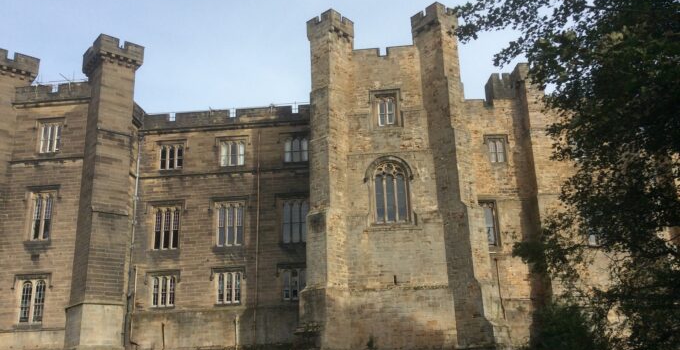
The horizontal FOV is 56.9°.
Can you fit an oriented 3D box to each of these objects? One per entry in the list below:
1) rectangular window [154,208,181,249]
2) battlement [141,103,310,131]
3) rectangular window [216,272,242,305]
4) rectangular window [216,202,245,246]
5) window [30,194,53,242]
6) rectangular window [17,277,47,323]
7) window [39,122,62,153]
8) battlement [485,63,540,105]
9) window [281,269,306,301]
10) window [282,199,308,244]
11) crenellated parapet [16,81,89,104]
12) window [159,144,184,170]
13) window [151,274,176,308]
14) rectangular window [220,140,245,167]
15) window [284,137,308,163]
[{"bbox_3d":[-11.601,3.543,41.935,1.880,2.900,0.300,-3,-17,4],"label":"rectangular window"},{"bbox_3d":[-8.019,-3.888,43.821,12.280,1.520,0.700,-3,-17,4],"label":"battlement"},{"bbox_3d":[-7.159,7.243,40.416,1.720,2.080,0.300,-3,-17,4],"label":"rectangular window"},{"bbox_3d":[-7.637,3.407,43.974,1.929,3.051,0.300,-3,-18,4],"label":"rectangular window"},{"bbox_3d":[-18.971,2.727,40.158,1.400,3.085,0.300,-3,-18,4],"label":"window"},{"bbox_3d":[-17.890,7.303,36.370,1.619,2.570,0.300,-3,-17,4],"label":"rectangular window"},{"bbox_3d":[-19.243,-2.471,41.849,1.500,2.188,0.300,-3,-18,4],"label":"window"},{"bbox_3d":[11.724,-5.893,42.578,3.240,2.040,2.800,-3,-17,4],"label":"battlement"},{"bbox_3d":[-2.908,6.995,40.094,1.700,2.080,0.300,-3,-17,4],"label":"window"},{"bbox_3d":[-3.002,3.240,43.608,1.956,3.026,0.300,-3,-18,4],"label":"window"},{"bbox_3d":[-19.489,-5.492,42.893,5.213,1.289,0.600,-3,-18,4],"label":"crenellated parapet"},{"bbox_3d":[-11.649,-1.276,43.379,1.720,1.920,0.300,-3,-17,4],"label":"window"},{"bbox_3d":[-12.030,7.904,42.929,1.698,2.227,0.300,-3,-18,4],"label":"window"},{"bbox_3d":[-7.388,-1.506,43.050,1.720,1.920,0.300,-3,-17,4],"label":"rectangular window"},{"bbox_3d":[-3.107,-1.735,45.213,1.754,1.876,0.300,-3,-18,4],"label":"window"}]

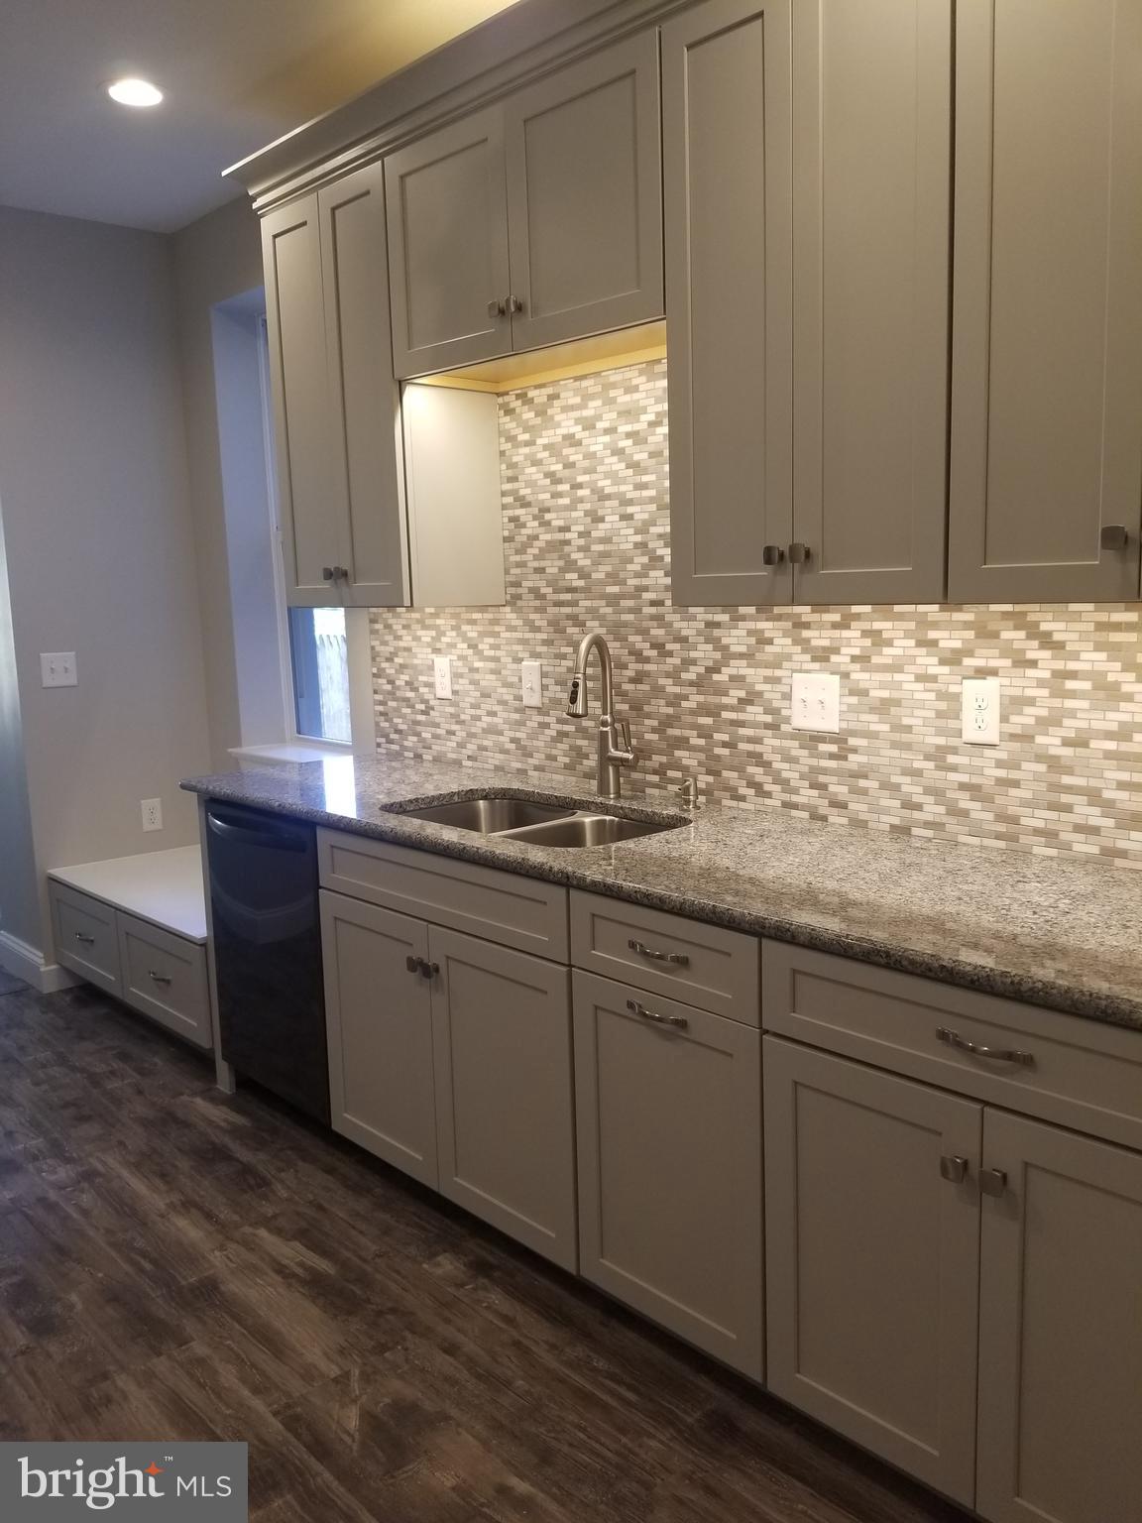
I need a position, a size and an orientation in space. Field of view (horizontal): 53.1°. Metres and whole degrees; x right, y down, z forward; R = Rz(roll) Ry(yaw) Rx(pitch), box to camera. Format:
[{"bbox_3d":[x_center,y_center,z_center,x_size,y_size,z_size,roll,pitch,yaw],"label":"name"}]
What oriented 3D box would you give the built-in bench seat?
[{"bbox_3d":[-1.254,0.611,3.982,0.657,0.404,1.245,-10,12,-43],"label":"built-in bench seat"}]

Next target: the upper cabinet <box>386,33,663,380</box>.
[{"bbox_3d":[-0.014,-1.166,2.571,0.323,0.513,0.884,-10,12,-43],"label":"upper cabinet"}]

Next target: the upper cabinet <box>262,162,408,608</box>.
[{"bbox_3d":[-0.517,-0.965,3.147,0.323,1.062,0.599,-10,12,-43],"label":"upper cabinet"}]

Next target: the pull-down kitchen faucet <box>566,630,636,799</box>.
[{"bbox_3d":[0.070,-0.100,2.712,0.102,0.396,0.196,4,11,32],"label":"pull-down kitchen faucet"}]

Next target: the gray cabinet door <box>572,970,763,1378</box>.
[{"bbox_3d":[0.166,0.704,1.998,0.020,0.610,0.438,-9,11,-42],"label":"gray cabinet door"}]

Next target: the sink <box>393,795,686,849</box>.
[{"bbox_3d":[-0.099,0.244,2.645,0.417,0.208,0.726,-10,12,-43],"label":"sink"}]

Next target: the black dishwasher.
[{"bbox_3d":[-0.600,0.504,3.225,0.615,0.828,0.592,-10,12,-43],"label":"black dishwasher"}]

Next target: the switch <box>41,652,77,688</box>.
[{"bbox_3d":[-1.847,-0.331,4.137,0.118,0.116,0.012,-10,12,-43],"label":"switch"}]

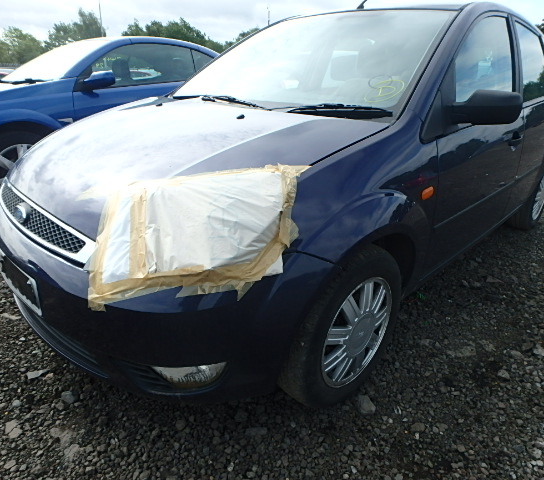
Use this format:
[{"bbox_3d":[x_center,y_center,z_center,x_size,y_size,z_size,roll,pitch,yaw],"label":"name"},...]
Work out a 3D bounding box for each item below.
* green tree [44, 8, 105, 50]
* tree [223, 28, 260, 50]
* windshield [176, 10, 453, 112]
[{"bbox_3d":[-24.087,-24.576,49.247,7.148,8.304,6.807,-8,25,-22],"label":"green tree"},{"bbox_3d":[-3.827,-25.556,54.210,5.787,7.253,5.512,0,23,-4],"label":"tree"},{"bbox_3d":[0.161,-0.894,1.863,1.340,0.130,0.920,22,60,40],"label":"windshield"}]

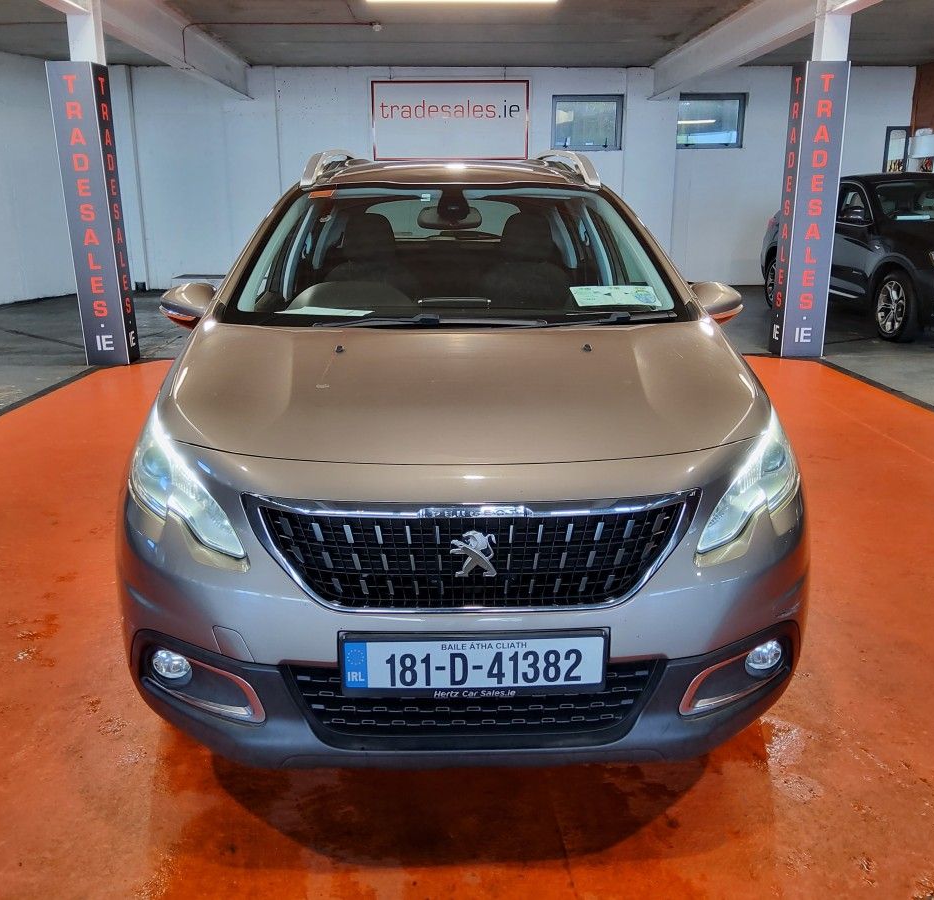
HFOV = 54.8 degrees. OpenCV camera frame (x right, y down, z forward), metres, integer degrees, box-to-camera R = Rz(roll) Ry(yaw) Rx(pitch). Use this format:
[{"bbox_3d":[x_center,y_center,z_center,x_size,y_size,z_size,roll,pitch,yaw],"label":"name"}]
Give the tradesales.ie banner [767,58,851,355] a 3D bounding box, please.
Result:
[{"bbox_3d":[2.973,-2.042,7.829,0.360,2.440,0.270,-1,16,-2],"label":"tradesales.ie banner"}]

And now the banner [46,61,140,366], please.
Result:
[{"bbox_3d":[-3.140,-1.956,7.649,0.355,2.440,0.345,-1,15,-1],"label":"banner"}]

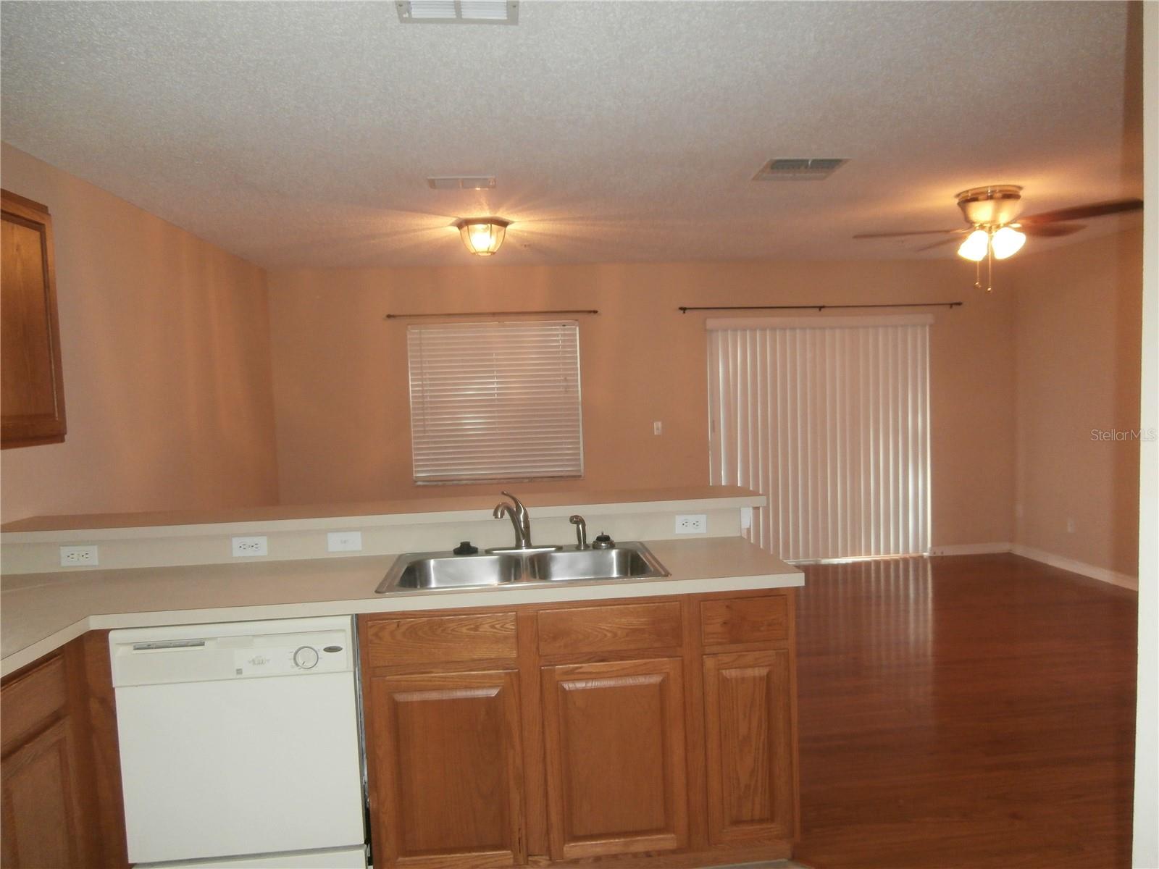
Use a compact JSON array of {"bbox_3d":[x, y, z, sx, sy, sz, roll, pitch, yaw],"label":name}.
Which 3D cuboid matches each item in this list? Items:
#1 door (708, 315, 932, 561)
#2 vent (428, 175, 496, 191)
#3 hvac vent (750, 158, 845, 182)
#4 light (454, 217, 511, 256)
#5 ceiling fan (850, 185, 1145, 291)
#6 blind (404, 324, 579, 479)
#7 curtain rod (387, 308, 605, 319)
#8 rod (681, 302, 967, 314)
[{"bbox_3d":[1.954,0.049,6.483,1.850,1.980,0.110,-2,3,-6],"label":"door"},{"bbox_3d":[-0.534,-1.144,3.685,0.305,0.020,0.215,-2,3,-6],"label":"vent"},{"bbox_3d":[0.998,-1.189,3.648,0.350,0.020,0.355,-2,3,-6],"label":"hvac vent"},{"bbox_3d":[-0.547,-1.110,4.576,0.360,0.186,0.345,-2,3,-6],"label":"light"},{"bbox_3d":[2.159,-1.019,4.255,1.320,0.500,1.290,-2,3,-6],"label":"ceiling fan"},{"bbox_3d":[-0.637,-0.248,6.221,1.300,1.200,0.060,-2,3,-6],"label":"blind"},{"bbox_3d":[-0.654,-0.906,6.109,1.600,0.045,0.090,-2,3,-6],"label":"curtain rod"},{"bbox_3d":[1.920,-1.005,6.358,2.310,0.050,0.090,-2,3,-6],"label":"rod"}]

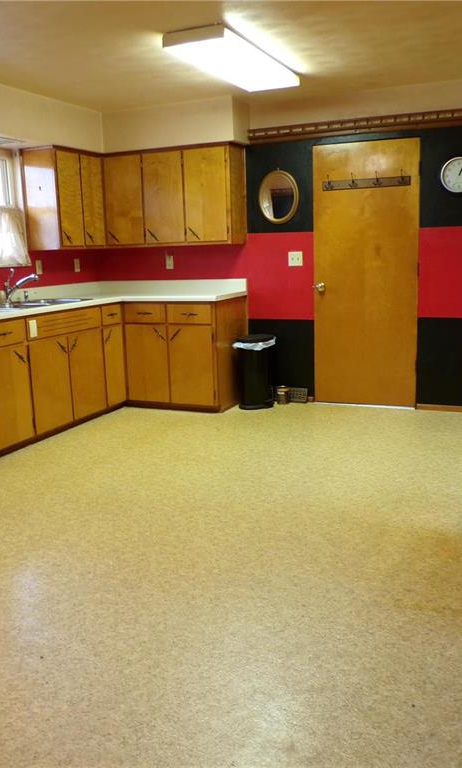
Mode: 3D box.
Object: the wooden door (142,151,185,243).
[{"bbox_3d":[-0.537,-1.501,5.746,0.354,0.713,0.022,3,12,23],"label":"wooden door"}]

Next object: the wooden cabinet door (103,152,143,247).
[{"bbox_3d":[-0.880,-1.517,5.889,0.354,0.718,0.022,3,12,23],"label":"wooden cabinet door"}]

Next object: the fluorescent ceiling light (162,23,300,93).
[{"bbox_3d":[0.050,-1.927,4.257,0.354,0.067,1.242,3,12,23],"label":"fluorescent ceiling light"}]

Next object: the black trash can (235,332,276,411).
[{"bbox_3d":[0.202,-0.099,5.782,0.308,0.577,0.308,3,12,23],"label":"black trash can"}]

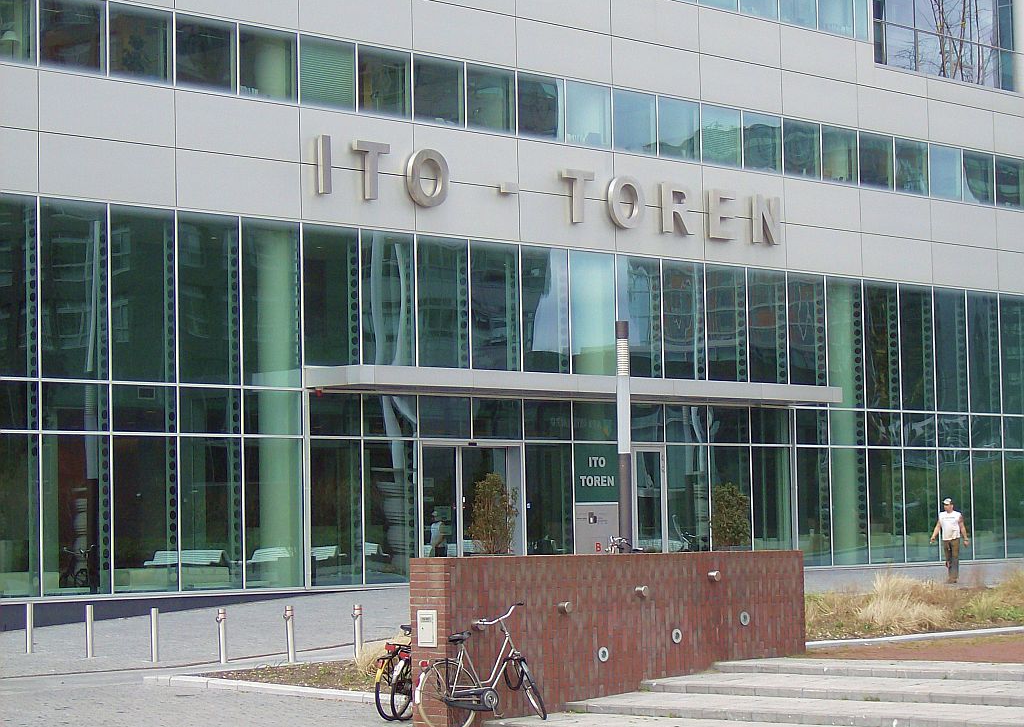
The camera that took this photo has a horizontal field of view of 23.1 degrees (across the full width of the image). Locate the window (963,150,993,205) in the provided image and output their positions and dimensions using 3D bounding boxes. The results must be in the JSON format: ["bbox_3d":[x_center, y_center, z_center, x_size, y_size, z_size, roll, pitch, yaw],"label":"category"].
[{"bbox_3d":[12.449,-4.948,66.864,0.100,1.410,1.482,-5,-5,43],"label":"window"}]

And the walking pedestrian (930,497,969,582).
[{"bbox_3d":[9.283,3.759,53.259,0.800,1.789,0.550,-3,-4,22],"label":"walking pedestrian"}]

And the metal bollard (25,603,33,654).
[{"bbox_3d":[-7.589,4.162,39.426,0.100,0.796,0.100,-1,-4,0],"label":"metal bollard"}]

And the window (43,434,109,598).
[{"bbox_3d":[-7.489,2.590,43.196,0.100,2.726,1.450,-5,-5,43],"label":"window"}]

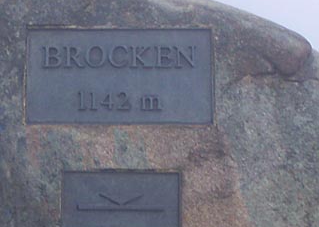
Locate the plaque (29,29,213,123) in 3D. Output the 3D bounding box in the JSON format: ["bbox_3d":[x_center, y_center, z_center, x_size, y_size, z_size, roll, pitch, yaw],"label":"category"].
[{"bbox_3d":[-0.131,-0.121,3.375,0.620,0.321,0.030,0,-9,-4],"label":"plaque"}]

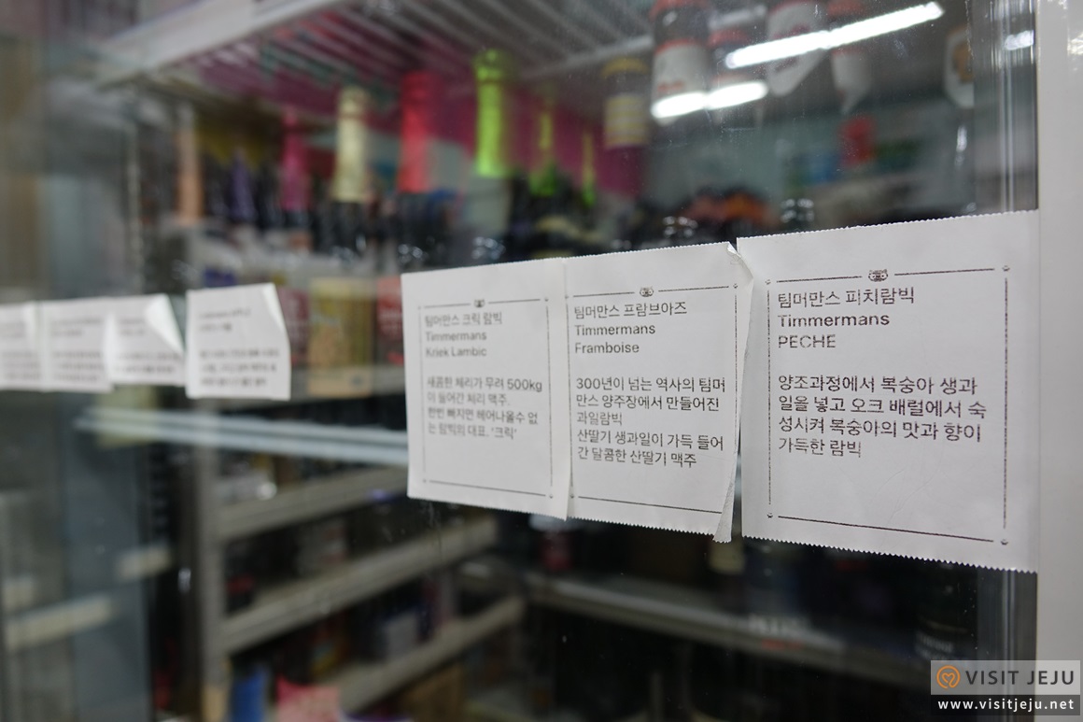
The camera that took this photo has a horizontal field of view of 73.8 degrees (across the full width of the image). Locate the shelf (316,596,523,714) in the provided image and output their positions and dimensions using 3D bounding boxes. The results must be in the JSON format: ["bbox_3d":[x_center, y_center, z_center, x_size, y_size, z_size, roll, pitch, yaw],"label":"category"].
[{"bbox_3d":[-0.491,0.819,2.023,0.350,0.070,1.000,0,2,32],"label":"shelf"}]

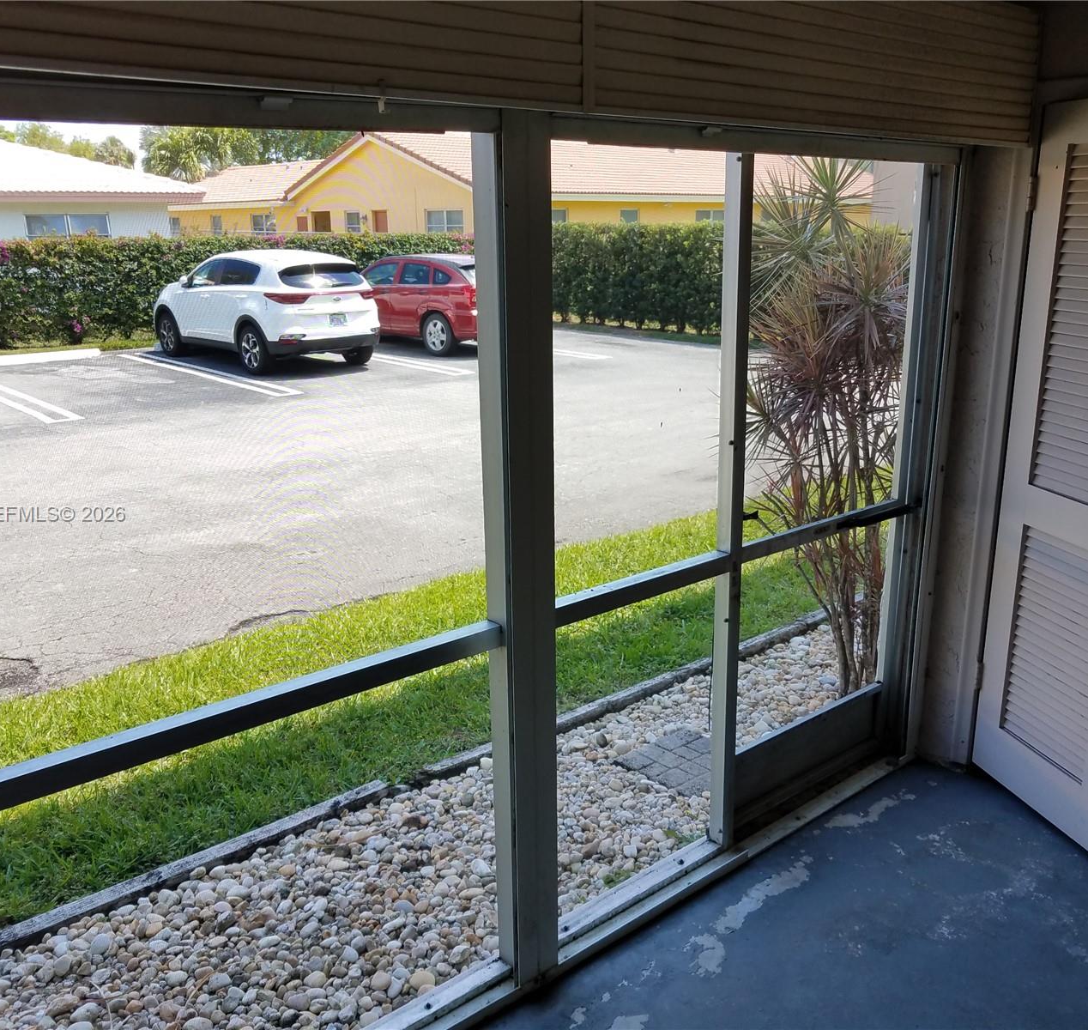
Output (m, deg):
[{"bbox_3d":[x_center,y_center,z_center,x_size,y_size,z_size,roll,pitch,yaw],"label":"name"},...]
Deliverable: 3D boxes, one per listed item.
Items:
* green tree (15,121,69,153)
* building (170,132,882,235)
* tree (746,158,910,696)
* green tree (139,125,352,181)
[{"bbox_3d":[-26.333,-16.714,53.605,3.600,7.018,3.600,-8,17,-24],"label":"green tree"},{"bbox_3d":[-1.984,-14.746,49.674,25.500,4.900,31.000,-13,20,-38],"label":"building"},{"bbox_3d":[1.144,-0.350,4.154,0.950,2.279,0.950,4,17,15],"label":"tree"},{"bbox_3d":[-16.122,-18.183,54.916,11.000,9.000,8.500,-5,17,-15],"label":"green tree"}]

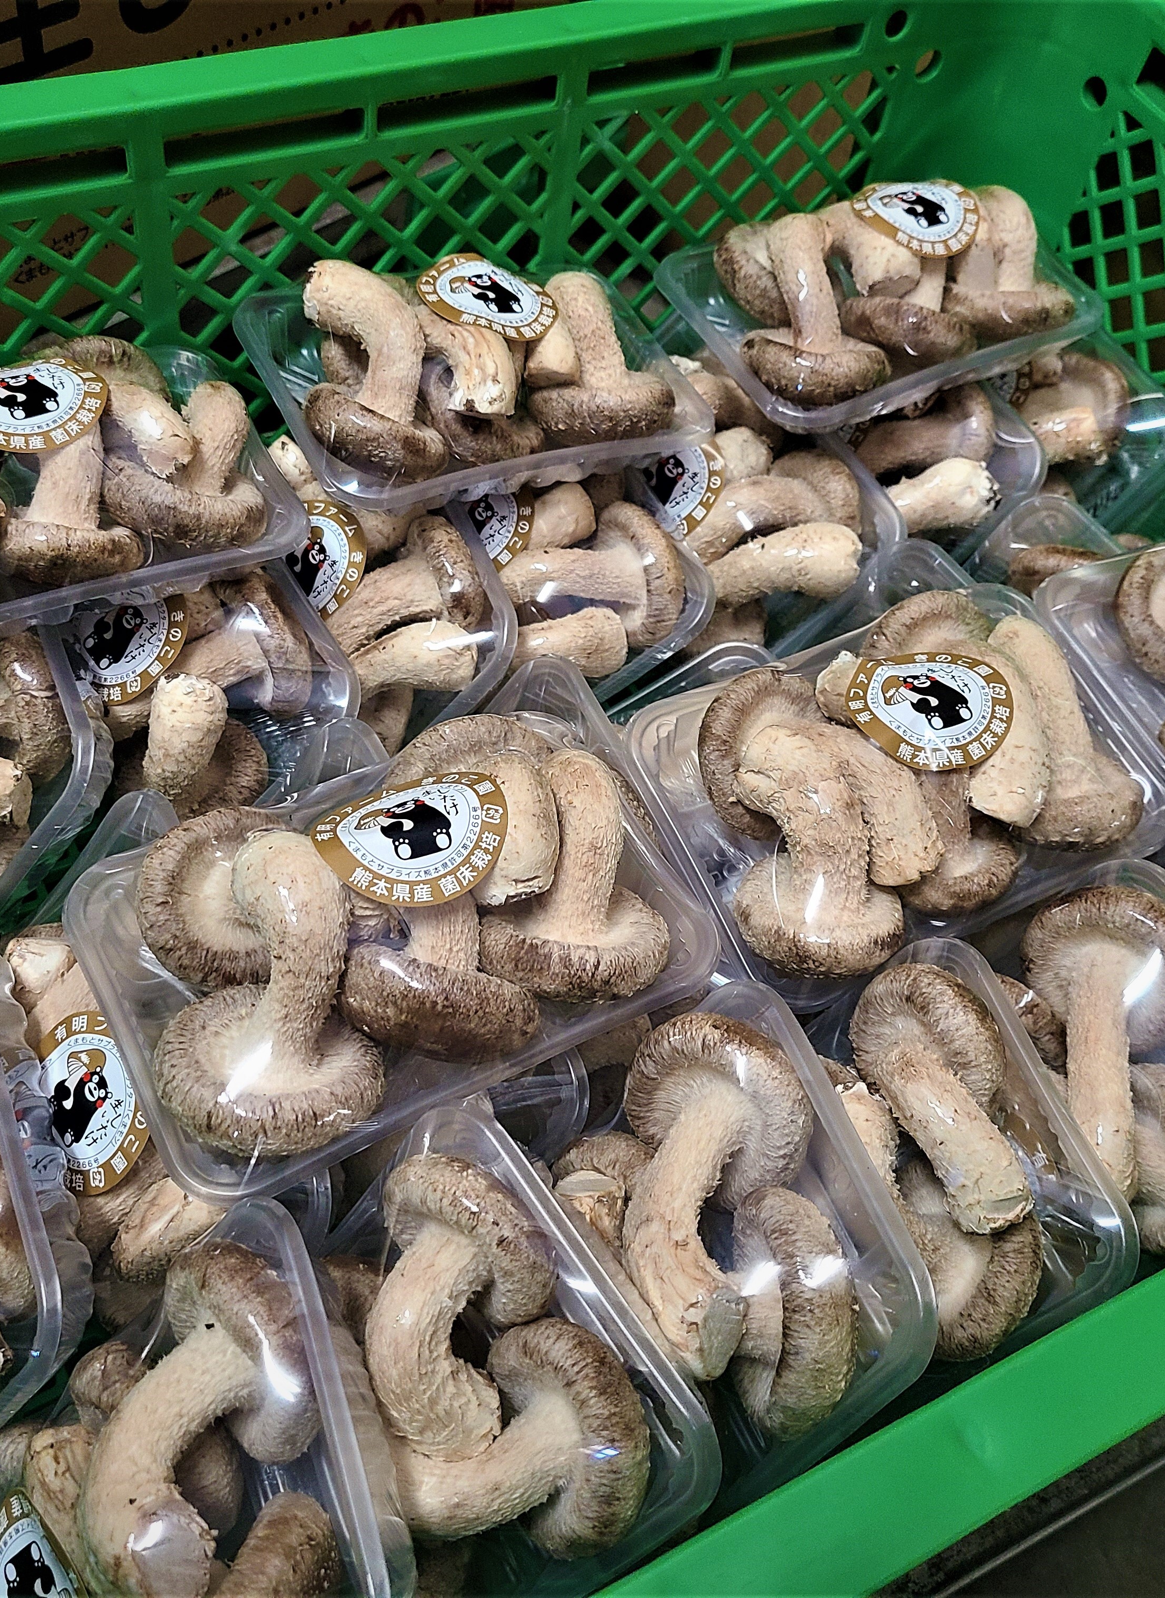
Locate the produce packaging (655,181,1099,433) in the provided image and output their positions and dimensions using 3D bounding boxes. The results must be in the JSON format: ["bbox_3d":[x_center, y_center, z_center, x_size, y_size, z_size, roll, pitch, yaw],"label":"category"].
[{"bbox_3d":[0.102,-0.174,0.554,0.132,0.057,0.094,-20,56,-15],"label":"produce packaging"}]

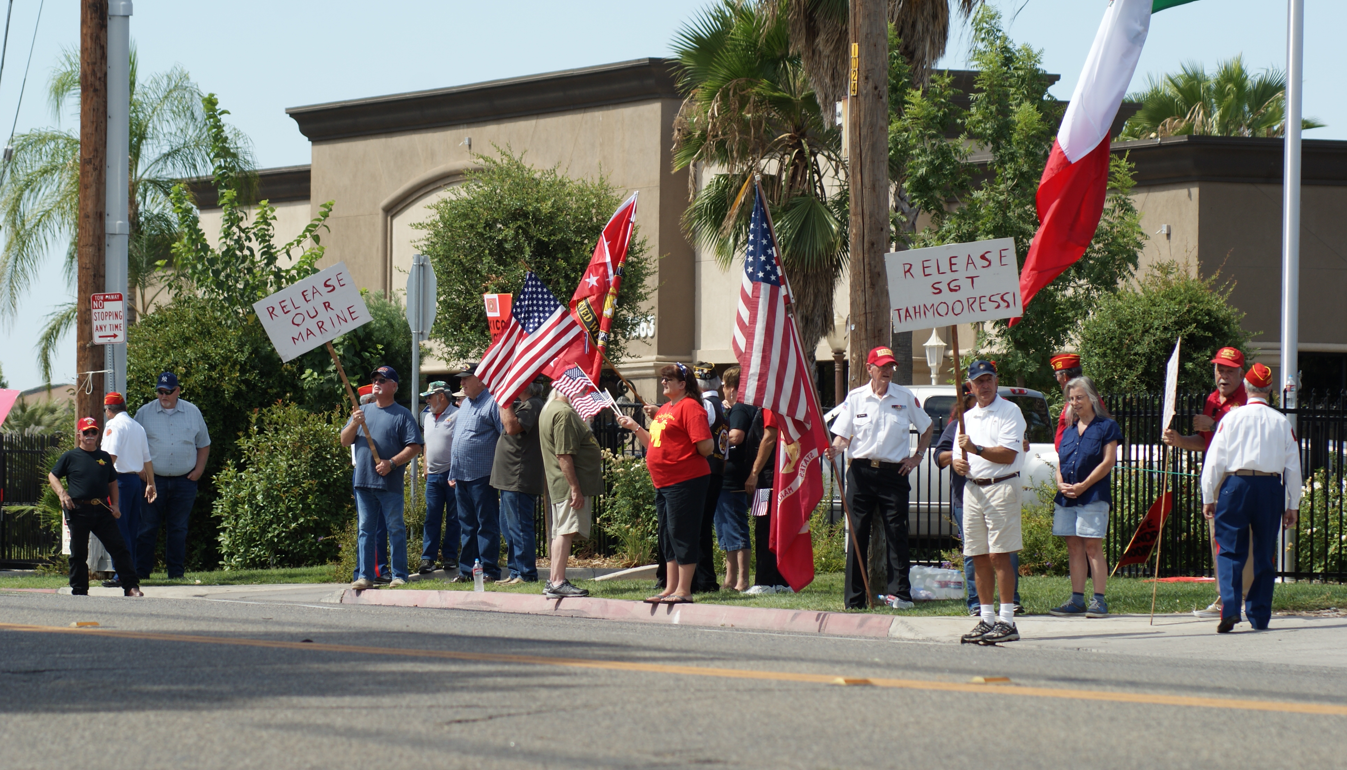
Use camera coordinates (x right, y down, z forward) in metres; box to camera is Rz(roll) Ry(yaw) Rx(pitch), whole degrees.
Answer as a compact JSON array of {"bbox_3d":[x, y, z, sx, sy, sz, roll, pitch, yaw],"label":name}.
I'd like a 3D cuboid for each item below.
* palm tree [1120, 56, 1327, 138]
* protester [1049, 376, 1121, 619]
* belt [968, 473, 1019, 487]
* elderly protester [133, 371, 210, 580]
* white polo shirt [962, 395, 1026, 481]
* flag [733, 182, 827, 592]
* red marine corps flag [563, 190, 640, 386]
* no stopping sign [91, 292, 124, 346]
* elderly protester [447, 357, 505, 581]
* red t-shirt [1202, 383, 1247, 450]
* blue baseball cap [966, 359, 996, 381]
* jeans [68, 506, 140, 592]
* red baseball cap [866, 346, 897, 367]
[{"bbox_3d":[9.496,-1.774,116.000,3.400,7.900,3.400,0,0,0],"label":"palm tree"},{"bbox_3d":[2.796,0.761,46.000,0.480,1.640,0.370,0,-1,35],"label":"protester"},{"bbox_3d":[2.018,0.598,42.600,0.360,0.090,0.290,0,-1,37],"label":"belt"},{"bbox_3d":[-4.471,0.805,60.000,0.700,1.840,0.420,1,-1,5],"label":"elderly protester"},{"bbox_3d":[2.005,0.332,42.600,0.460,0.560,0.320,0,-1,38],"label":"white polo shirt"},{"bbox_3d":[0.716,0.014,45.200,0.640,2.700,0.400,0,-1,-6],"label":"flag"},{"bbox_3d":[-0.564,-0.706,49.200,0.620,1.420,0.350,0,-1,-6],"label":"red marine corps flag"},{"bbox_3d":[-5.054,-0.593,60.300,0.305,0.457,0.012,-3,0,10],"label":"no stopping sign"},{"bbox_3d":[-1.643,0.733,56.300,0.440,1.830,0.540,0,-1,-38],"label":"elderly protester"},{"bbox_3d":[3.783,0.299,45.600,0.520,0.660,0.330,0,-1,20],"label":"red t-shirt"},{"bbox_3d":[1.944,-0.089,42.500,0.185,0.135,0.270,1,-1,-7],"label":"blue baseball cap"},{"bbox_3d":[-4.996,1.445,59.000,0.600,0.800,0.340,0,-1,-6],"label":"jeans"},{"bbox_3d":[1.400,-0.191,45.300,0.180,0.140,0.260,1,-1,-37],"label":"red baseball cap"}]

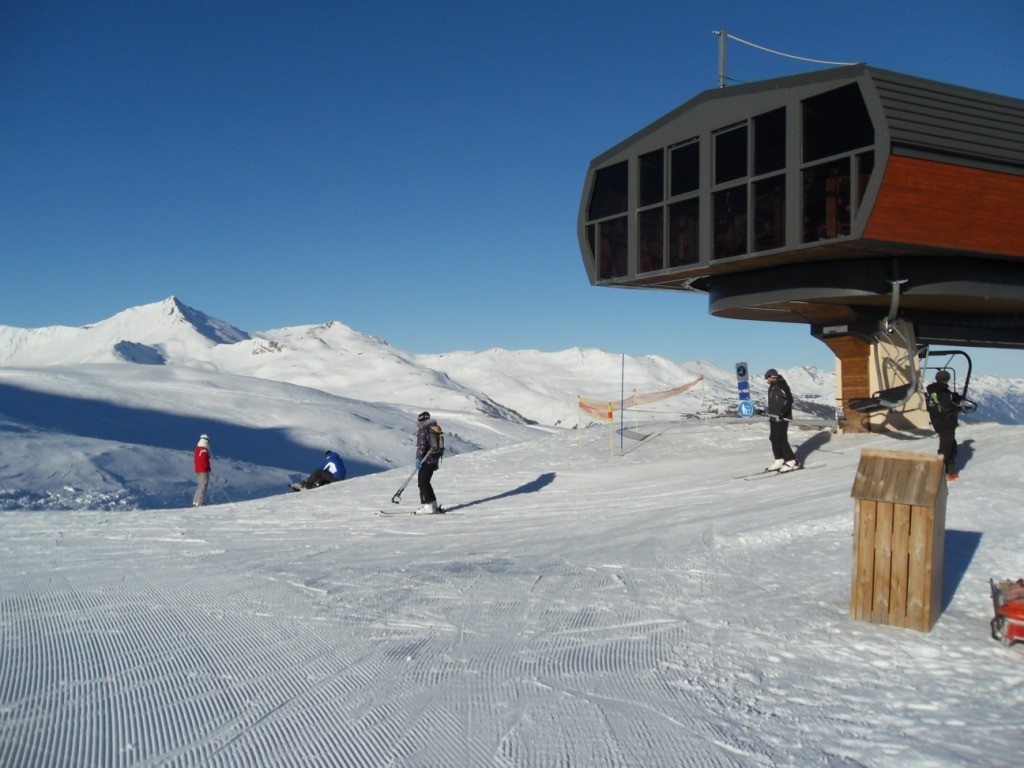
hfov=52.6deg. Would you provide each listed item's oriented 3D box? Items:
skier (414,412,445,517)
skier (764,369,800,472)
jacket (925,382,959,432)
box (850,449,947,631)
[{"bbox_3d":[-1.371,1.304,17.200,0.530,1.700,0.550,0,-1,7],"label":"skier"},{"bbox_3d":[4.650,0.633,17.800,0.600,1.760,0.580,0,-1,-15],"label":"skier"},{"bbox_3d":[6.969,0.381,16.800,0.550,0.800,0.420,-1,-1,37],"label":"jacket"},{"bbox_3d":[2.487,0.977,6.650,0.495,1.082,0.476,3,6,32],"label":"box"}]

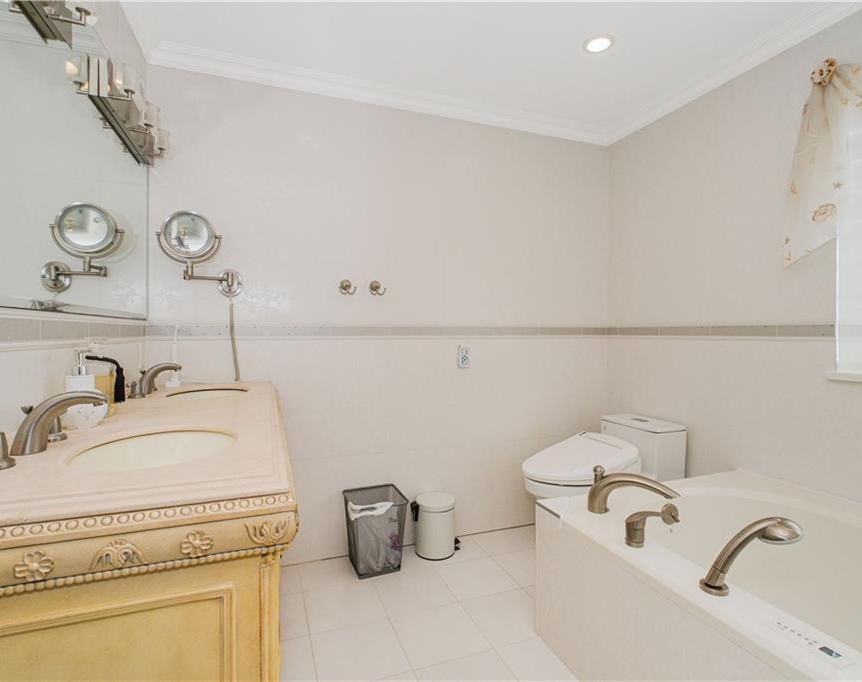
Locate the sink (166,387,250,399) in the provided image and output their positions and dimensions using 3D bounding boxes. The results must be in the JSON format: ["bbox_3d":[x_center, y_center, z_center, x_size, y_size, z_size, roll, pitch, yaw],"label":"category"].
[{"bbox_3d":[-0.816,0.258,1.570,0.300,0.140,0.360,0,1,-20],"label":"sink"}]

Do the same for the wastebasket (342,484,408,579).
[{"bbox_3d":[-0.276,0.918,2.066,0.255,0.338,0.255,0,1,-20],"label":"wastebasket"}]

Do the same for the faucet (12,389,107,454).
[{"bbox_3d":[-0.701,0.149,0.812,0.152,0.113,0.052,0,1,-20],"label":"faucet"}]

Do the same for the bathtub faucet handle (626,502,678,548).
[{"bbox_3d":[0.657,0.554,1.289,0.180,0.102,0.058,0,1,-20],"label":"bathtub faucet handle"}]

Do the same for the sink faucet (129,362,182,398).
[{"bbox_3d":[-1.009,0.137,1.559,0.170,0.113,0.240,0,1,-20],"label":"sink faucet"}]

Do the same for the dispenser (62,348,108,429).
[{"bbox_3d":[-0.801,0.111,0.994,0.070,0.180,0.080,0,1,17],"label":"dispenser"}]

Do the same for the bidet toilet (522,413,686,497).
[{"bbox_3d":[0.849,0.767,2.236,0.790,0.633,0.420,0,1,-20],"label":"bidet toilet"}]

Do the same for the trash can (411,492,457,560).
[{"bbox_3d":[0.028,0.950,2.207,0.250,0.270,0.210,0,1,-5],"label":"trash can"}]

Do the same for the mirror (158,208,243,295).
[{"bbox_3d":[-1.006,-0.377,1.863,0.315,0.340,0.150,0,1,-20],"label":"mirror"}]

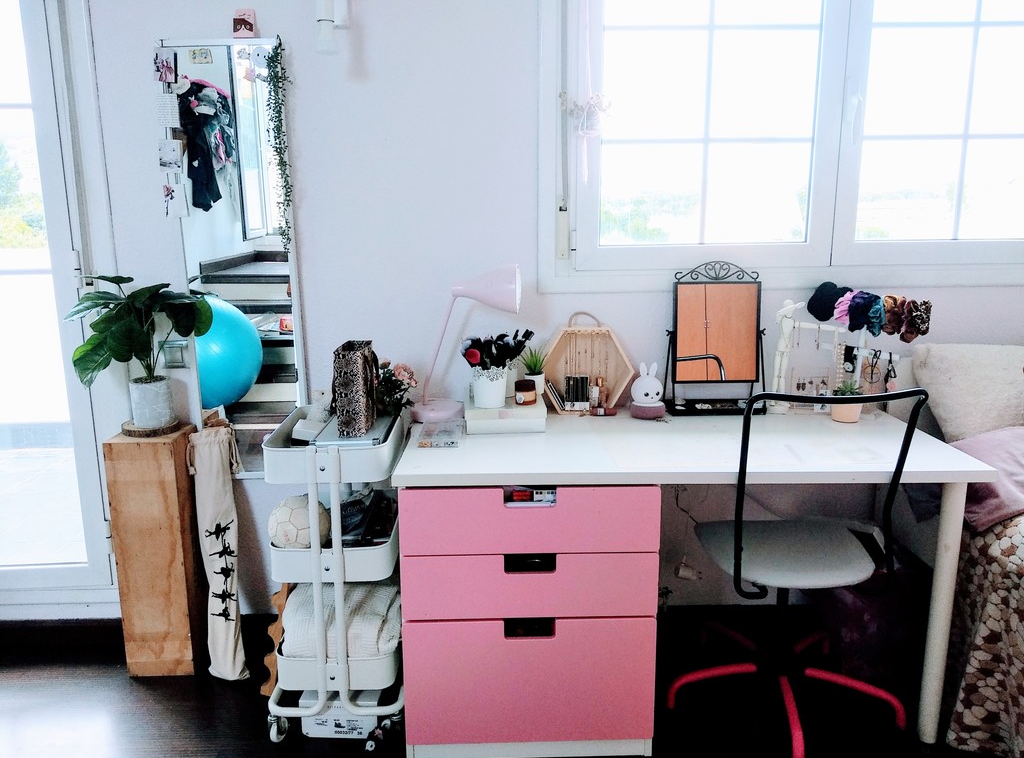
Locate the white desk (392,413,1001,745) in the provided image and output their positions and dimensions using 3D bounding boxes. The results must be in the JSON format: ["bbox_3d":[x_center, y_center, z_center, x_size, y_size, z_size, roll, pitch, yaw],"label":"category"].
[{"bbox_3d":[0.423,0.520,2.128,1.395,0.738,0.612,0,11,0],"label":"white desk"}]

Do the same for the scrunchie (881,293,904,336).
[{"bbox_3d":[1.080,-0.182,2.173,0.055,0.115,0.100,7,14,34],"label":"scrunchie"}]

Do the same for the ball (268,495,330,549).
[{"bbox_3d":[-0.549,0.381,1.987,0.169,0.169,0.169,0,11,-1],"label":"ball"}]

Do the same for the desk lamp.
[{"bbox_3d":[-0.135,-0.111,2.263,0.330,0.452,0.162,1,11,6],"label":"desk lamp"}]

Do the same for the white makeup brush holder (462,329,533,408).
[{"bbox_3d":[-0.038,-0.031,2.136,0.195,0.212,0.160,0,11,0],"label":"white makeup brush holder"}]

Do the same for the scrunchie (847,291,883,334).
[{"bbox_3d":[1.029,-0.193,2.238,0.075,0.118,0.105,9,14,38],"label":"scrunchie"}]

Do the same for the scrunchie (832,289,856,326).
[{"bbox_3d":[0.984,-0.211,2.269,0.055,0.107,0.095,7,14,34],"label":"scrunchie"}]

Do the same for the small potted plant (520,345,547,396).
[{"bbox_3d":[0.062,-0.022,2.252,0.072,0.137,0.072,0,11,0],"label":"small potted plant"}]

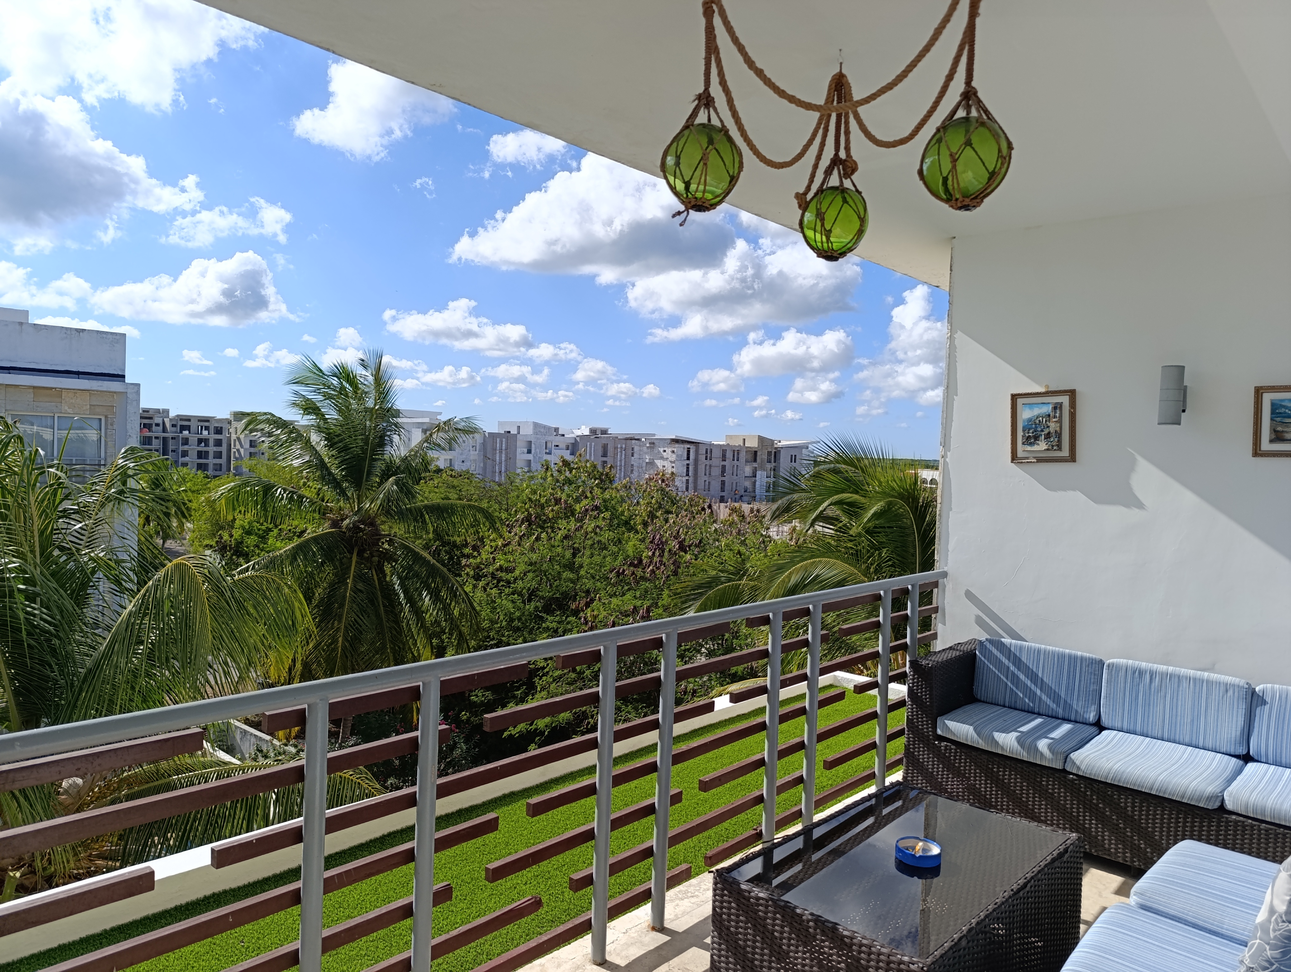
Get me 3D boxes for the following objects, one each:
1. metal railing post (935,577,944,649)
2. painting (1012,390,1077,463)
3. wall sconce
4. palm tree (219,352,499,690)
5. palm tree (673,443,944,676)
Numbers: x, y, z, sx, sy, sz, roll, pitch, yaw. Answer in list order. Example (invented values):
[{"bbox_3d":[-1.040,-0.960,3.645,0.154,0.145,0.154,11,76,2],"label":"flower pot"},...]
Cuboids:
[{"bbox_3d":[1.475,0.946,4.365,0.047,0.970,0.047,4,3,43],"label":"metal railing post"},{"bbox_3d":[1.865,-0.273,4.022,0.289,0.333,0.030,0,0,43],"label":"painting"},{"bbox_3d":[2.225,-0.381,3.628,0.090,0.244,0.120,4,3,43],"label":"wall sconce"},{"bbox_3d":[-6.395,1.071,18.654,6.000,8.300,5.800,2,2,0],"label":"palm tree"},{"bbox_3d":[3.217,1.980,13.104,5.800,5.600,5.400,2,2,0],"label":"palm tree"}]

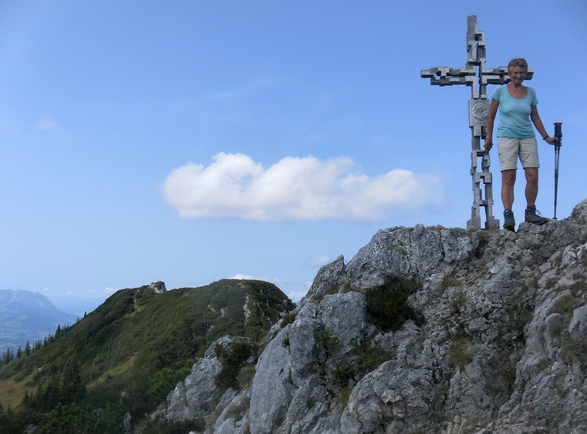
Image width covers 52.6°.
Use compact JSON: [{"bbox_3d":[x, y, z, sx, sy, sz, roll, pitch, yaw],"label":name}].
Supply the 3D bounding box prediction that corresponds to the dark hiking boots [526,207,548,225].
[{"bbox_3d":[2.265,-0.016,5.530,0.100,0.155,0.270,2,1,-18],"label":"dark hiking boots"}]

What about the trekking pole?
[{"bbox_3d":[2.498,-0.426,5.620,0.085,0.950,0.065,3,-7,11],"label":"trekking pole"}]

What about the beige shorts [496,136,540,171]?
[{"bbox_3d":[2.157,-0.617,5.680,0.380,0.390,0.260,-1,-7,10],"label":"beige shorts"}]

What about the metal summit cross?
[{"bbox_3d":[1.872,-0.957,5.980,1.130,2.200,0.200,0,-7,1],"label":"metal summit cross"}]

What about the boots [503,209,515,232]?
[{"bbox_3d":[2.011,0.033,5.530,0.100,0.155,0.270,-2,9,14],"label":"boots"}]

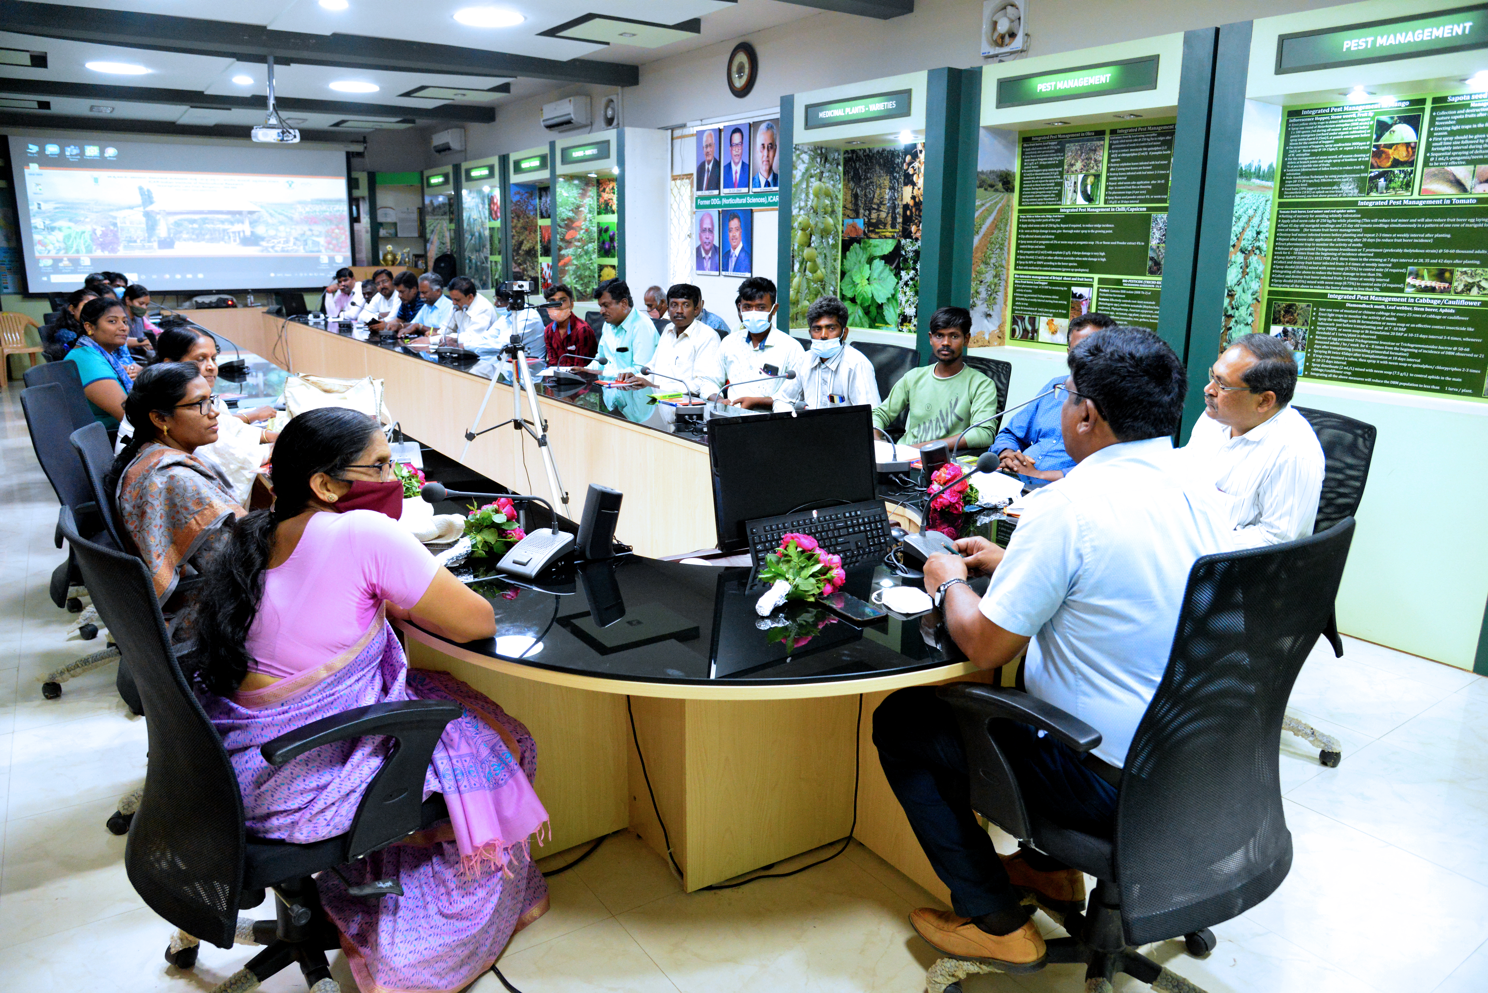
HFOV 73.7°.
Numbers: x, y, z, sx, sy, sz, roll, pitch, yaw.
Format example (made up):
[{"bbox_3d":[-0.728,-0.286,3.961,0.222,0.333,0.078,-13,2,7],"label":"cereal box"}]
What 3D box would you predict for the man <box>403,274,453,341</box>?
[{"bbox_3d":[-2.913,-1.468,9.255,0.820,1.220,0.520,-10,18,-34],"label":"man"}]

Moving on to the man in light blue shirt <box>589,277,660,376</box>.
[{"bbox_3d":[-0.638,-0.539,5.609,0.740,1.320,0.520,-12,19,-40],"label":"man in light blue shirt"}]

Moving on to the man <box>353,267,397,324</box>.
[{"bbox_3d":[-3.546,-1.573,9.667,0.520,1.260,0.740,12,19,38],"label":"man"}]

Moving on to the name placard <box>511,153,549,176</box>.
[{"bbox_3d":[-2.123,-3.305,9.885,0.040,0.138,0.840,-10,18,-34],"label":"name placard"}]

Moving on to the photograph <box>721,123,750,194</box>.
[{"bbox_3d":[-0.044,-2.612,7.685,0.030,0.510,0.360,-10,18,-34],"label":"photograph"}]

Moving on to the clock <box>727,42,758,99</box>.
[{"bbox_3d":[-0.010,-3.169,7.380,0.050,0.375,0.375,-10,18,-34],"label":"clock"}]

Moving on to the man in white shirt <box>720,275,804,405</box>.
[{"bbox_3d":[0.086,-0.294,4.617,0.540,1.350,0.720,8,17,29],"label":"man in white shirt"}]

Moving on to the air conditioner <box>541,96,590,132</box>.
[{"bbox_3d":[-1.779,-3.834,10.035,0.200,0.270,0.750,-10,18,-34],"label":"air conditioner"}]

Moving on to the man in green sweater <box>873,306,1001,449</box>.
[{"bbox_3d":[0.821,-0.184,4.370,0.560,1.260,0.750,9,17,29],"label":"man in green sweater"}]

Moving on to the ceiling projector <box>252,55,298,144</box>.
[{"bbox_3d":[-3.486,-2.926,7.335,0.330,0.630,0.260,-10,18,-34],"label":"ceiling projector"}]

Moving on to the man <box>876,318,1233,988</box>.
[{"bbox_3d":[0.653,0.343,2.148,0.610,1.380,0.670,-13,20,-40],"label":"man"}]

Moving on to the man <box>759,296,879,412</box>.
[{"bbox_3d":[0.300,-0.331,4.900,0.580,1.270,0.760,10,18,32],"label":"man"}]

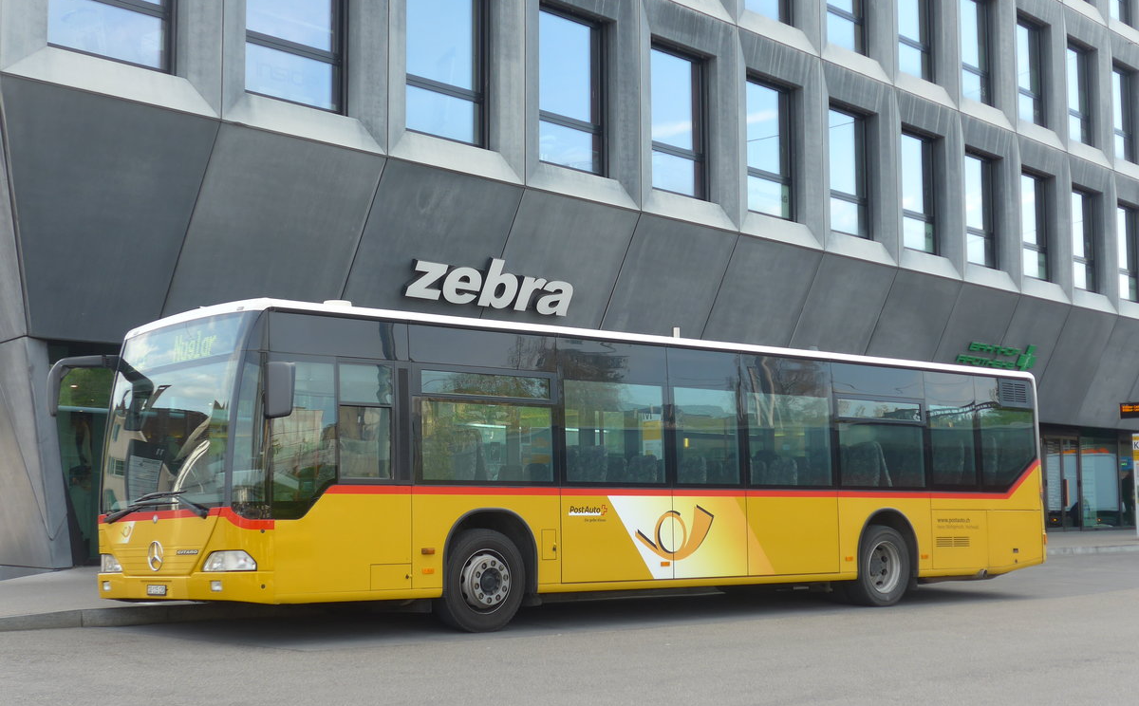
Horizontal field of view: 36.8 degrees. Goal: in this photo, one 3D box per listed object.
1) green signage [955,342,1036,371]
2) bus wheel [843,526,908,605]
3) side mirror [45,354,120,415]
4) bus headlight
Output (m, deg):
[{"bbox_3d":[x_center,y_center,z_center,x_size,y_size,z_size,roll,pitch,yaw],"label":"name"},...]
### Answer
[{"bbox_3d":[9.821,0.024,39.287,0.130,0.749,3.744,28,14,37],"label":"green signage"},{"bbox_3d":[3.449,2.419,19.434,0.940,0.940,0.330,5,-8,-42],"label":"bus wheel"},{"bbox_3d":[-4.473,0.294,15.730,0.460,0.520,0.500,2,-7,-28],"label":"side mirror"},{"bbox_3d":[-2.760,1.692,13.866,0.500,0.175,0.180,-5,-8,37],"label":"bus headlight"}]

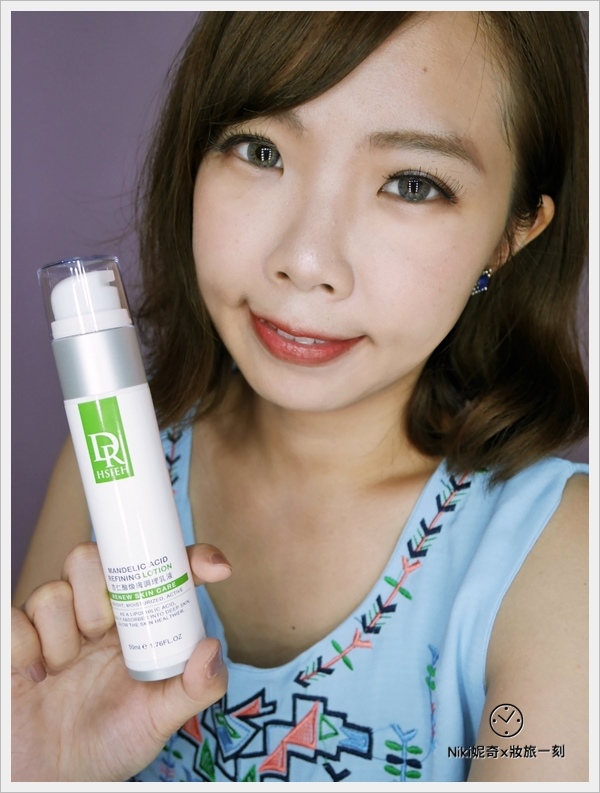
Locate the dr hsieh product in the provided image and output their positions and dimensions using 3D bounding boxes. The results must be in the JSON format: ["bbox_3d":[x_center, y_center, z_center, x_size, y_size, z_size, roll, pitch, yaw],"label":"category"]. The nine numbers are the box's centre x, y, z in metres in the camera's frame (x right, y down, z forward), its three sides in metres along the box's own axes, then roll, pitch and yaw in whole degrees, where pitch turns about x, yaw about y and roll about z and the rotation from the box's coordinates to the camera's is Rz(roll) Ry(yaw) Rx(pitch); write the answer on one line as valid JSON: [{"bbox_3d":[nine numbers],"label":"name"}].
[{"bbox_3d":[-0.068,0.028,0.287,0.033,0.160,0.033,-12,2,1],"label":"dr hsieh product"}]

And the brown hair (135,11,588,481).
[{"bbox_3d":[0.047,-0.106,0.393,0.230,0.270,0.205,12,16,8],"label":"brown hair"}]

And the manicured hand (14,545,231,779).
[{"bbox_3d":[-0.077,0.117,0.300,0.102,0.115,0.070,1,9,-5],"label":"manicured hand"}]

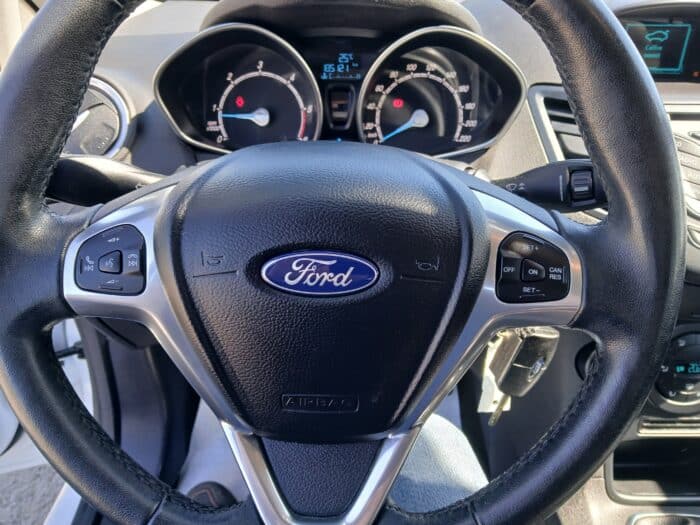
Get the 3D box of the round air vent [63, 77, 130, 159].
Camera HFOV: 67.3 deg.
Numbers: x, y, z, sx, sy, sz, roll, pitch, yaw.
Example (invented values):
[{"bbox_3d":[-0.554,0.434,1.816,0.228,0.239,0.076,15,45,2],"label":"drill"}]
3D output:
[{"bbox_3d":[-0.245,-0.130,0.485,0.083,0.083,0.026,0,10,-2],"label":"round air vent"}]

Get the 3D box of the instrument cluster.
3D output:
[{"bbox_3d":[-0.009,-0.157,0.482,0.323,0.118,0.070,1,12,0],"label":"instrument cluster"}]

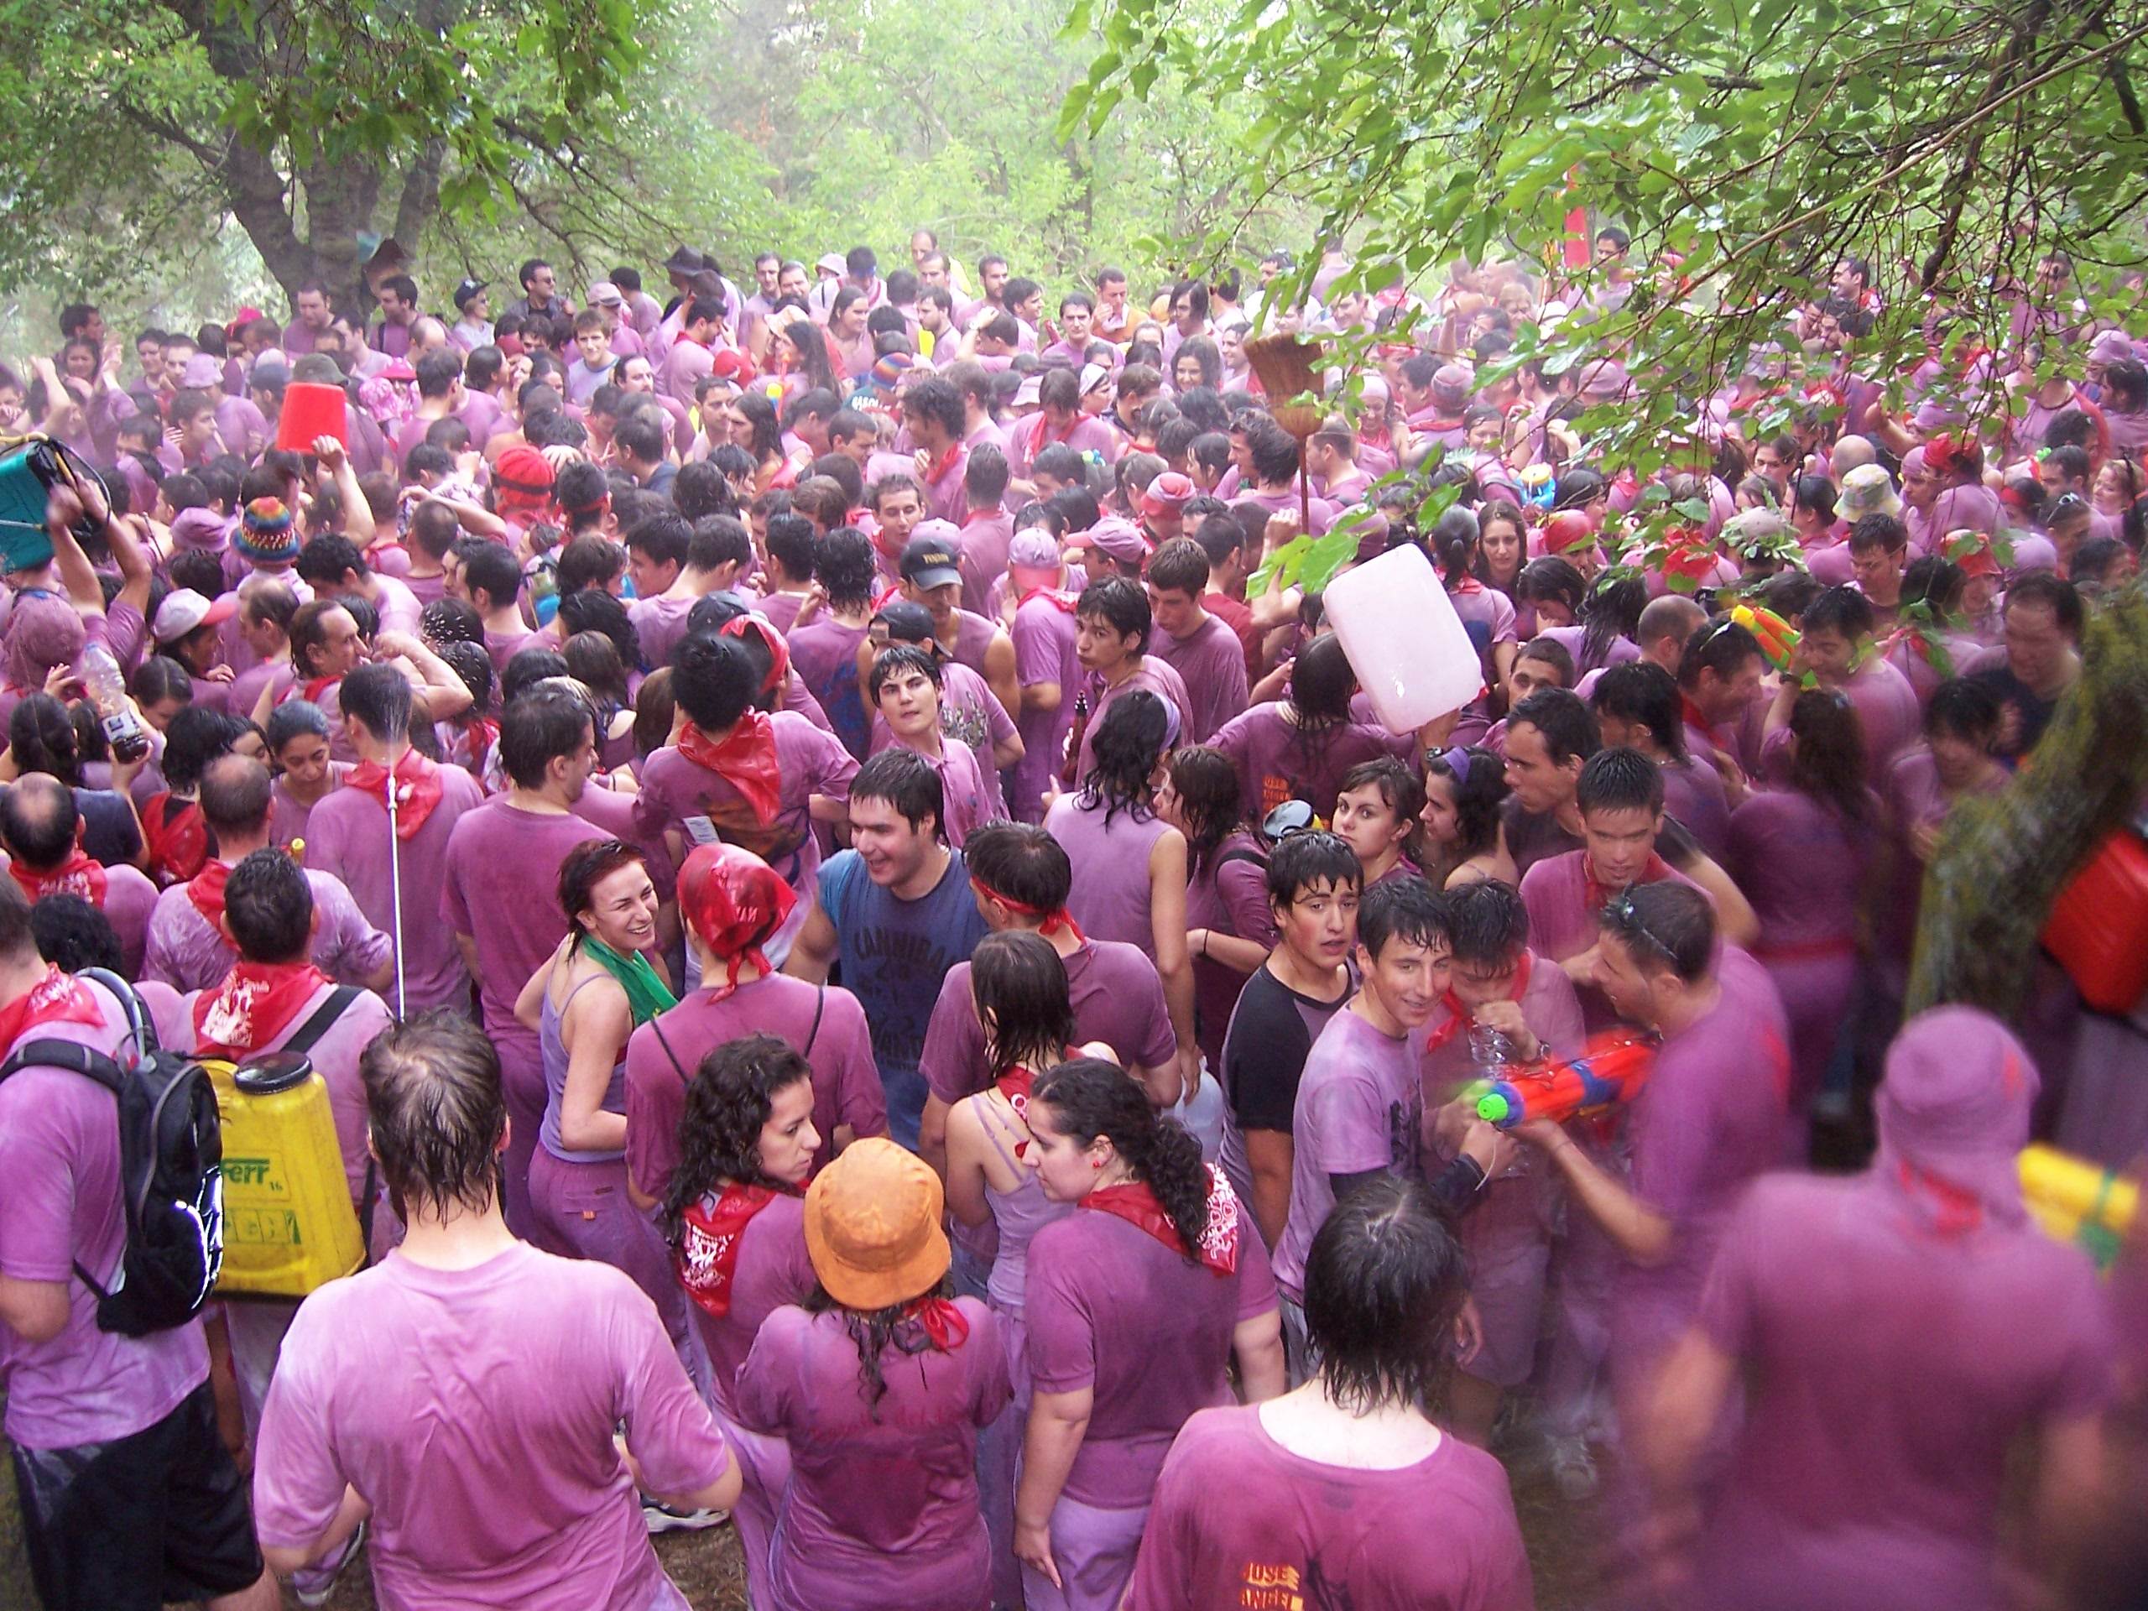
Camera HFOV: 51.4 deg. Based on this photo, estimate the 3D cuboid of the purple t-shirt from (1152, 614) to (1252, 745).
[{"bbox_3d":[0.295,-0.160,6.082,0.280,0.660,0.470,-18,26,-42],"label":"purple t-shirt"}]

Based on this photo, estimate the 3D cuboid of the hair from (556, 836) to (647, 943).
[{"bbox_3d":[-0.885,0.159,4.200,0.205,0.210,0.180,15,25,35],"label":"hair"}]

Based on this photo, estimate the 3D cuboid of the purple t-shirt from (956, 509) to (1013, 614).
[{"bbox_3d":[-0.325,-0.830,8.400,0.460,0.620,0.280,-3,19,-8],"label":"purple t-shirt"}]

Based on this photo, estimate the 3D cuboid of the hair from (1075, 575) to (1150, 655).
[{"bbox_3d":[0.095,-0.482,5.650,0.200,0.190,0.175,-13,24,-33],"label":"hair"}]

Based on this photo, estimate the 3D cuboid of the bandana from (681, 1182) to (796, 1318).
[{"bbox_3d":[-0.524,0.700,3.550,0.230,0.180,0.220,-16,24,-39],"label":"bandana"}]

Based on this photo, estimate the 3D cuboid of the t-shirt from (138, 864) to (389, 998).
[{"bbox_3d":[-1.825,0.423,5.100,0.550,0.680,0.300,2,20,5],"label":"t-shirt"}]

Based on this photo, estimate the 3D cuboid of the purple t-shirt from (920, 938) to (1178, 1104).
[{"bbox_3d":[-0.042,0.554,4.081,0.440,0.650,0.260,-11,22,-28],"label":"purple t-shirt"}]

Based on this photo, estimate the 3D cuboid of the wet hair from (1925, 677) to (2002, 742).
[{"bbox_3d":[2.148,-0.225,5.400,0.190,0.190,0.200,4,19,11],"label":"wet hair"}]

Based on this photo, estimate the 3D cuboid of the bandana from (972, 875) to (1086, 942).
[{"bbox_3d":[-0.097,0.182,4.220,0.180,0.100,0.220,-18,25,-42],"label":"bandana"}]

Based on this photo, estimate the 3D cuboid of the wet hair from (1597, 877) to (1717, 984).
[{"bbox_3d":[1.083,0.229,4.150,0.220,0.190,0.175,-23,23,-5],"label":"wet hair"}]

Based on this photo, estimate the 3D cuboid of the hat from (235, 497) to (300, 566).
[{"bbox_3d":[-2.707,-0.921,7.500,0.230,0.180,0.230,0,19,0],"label":"hat"}]

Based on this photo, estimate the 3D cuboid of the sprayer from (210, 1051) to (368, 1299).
[{"bbox_3d":[-1.492,0.673,4.100,0.330,0.420,0.190,2,19,7],"label":"sprayer"}]

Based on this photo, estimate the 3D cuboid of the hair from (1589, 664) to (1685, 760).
[{"bbox_3d":[1.248,-0.206,4.950,0.220,0.220,0.185,-8,20,1],"label":"hair"}]

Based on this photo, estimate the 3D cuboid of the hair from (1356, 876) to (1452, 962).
[{"bbox_3d":[0.622,0.213,4.200,0.180,0.180,0.210,-8,29,-21],"label":"hair"}]

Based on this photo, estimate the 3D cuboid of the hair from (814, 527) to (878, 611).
[{"bbox_3d":[-0.654,-0.675,6.400,0.185,0.230,0.210,-3,20,-8],"label":"hair"}]

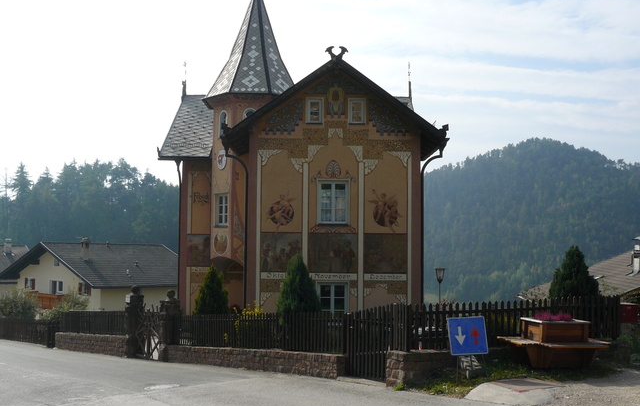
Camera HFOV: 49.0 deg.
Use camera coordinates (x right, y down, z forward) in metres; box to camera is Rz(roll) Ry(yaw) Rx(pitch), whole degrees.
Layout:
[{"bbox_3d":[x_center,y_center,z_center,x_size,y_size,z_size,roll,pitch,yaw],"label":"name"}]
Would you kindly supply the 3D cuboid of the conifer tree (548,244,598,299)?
[{"bbox_3d":[5.151,2.014,14.215,1.040,2.304,1.040,1,-3,0],"label":"conifer tree"}]

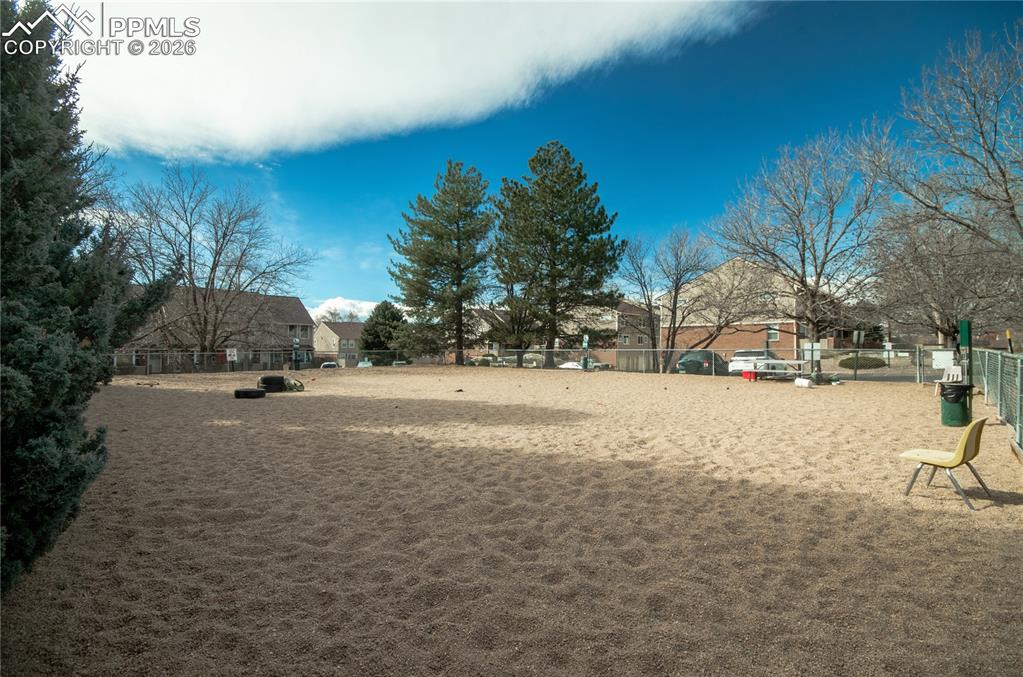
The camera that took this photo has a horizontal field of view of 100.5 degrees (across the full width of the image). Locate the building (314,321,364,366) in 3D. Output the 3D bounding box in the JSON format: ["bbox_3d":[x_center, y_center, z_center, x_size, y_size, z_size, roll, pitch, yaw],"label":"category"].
[{"bbox_3d":[-34.000,0.900,90.000,11.000,9.000,16.000,0,0,35],"label":"building"}]

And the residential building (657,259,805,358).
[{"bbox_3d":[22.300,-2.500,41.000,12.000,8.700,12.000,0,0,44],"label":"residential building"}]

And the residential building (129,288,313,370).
[{"bbox_3d":[-30.300,-0.600,43.800,11.000,8.200,16.500,0,0,44],"label":"residential building"}]

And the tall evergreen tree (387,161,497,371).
[{"bbox_3d":[-5.200,-5.700,32.000,7.900,15.500,7.900,0,0,0],"label":"tall evergreen tree"}]

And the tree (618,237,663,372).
[{"bbox_3d":[6.850,-1.800,22.500,2.500,7.300,2.600,0,0,0],"label":"tree"}]

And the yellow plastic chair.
[{"bbox_3d":[4.110,1.120,4.030,0.500,0.760,0.560,0,0,-33],"label":"yellow plastic chair"}]

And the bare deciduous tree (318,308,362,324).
[{"bbox_3d":[-46.500,-1.300,115.000,11.000,13.500,11.000,0,0,0],"label":"bare deciduous tree"}]

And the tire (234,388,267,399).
[{"bbox_3d":[-6.800,1.425,11.100,0.680,0.200,0.680,0,0,0],"label":"tire"}]

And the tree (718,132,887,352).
[{"bbox_3d":[9.950,-2.800,14.900,5.800,8.800,5.800,0,0,0],"label":"tree"}]

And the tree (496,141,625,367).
[{"bbox_3d":[3.600,-5.900,30.000,9.000,16.000,8.500,0,0,0],"label":"tree"}]

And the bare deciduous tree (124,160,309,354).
[{"bbox_3d":[-20.100,-4.700,29.000,11.500,14.200,11.000,0,0,0],"label":"bare deciduous tree"}]

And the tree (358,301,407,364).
[{"bbox_3d":[-17.000,-0.500,56.000,6.300,8.800,6.300,0,0,0],"label":"tree"}]

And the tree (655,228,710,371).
[{"bbox_3d":[9.000,-2.000,22.500,3.100,7.700,3.100,0,0,0],"label":"tree"}]

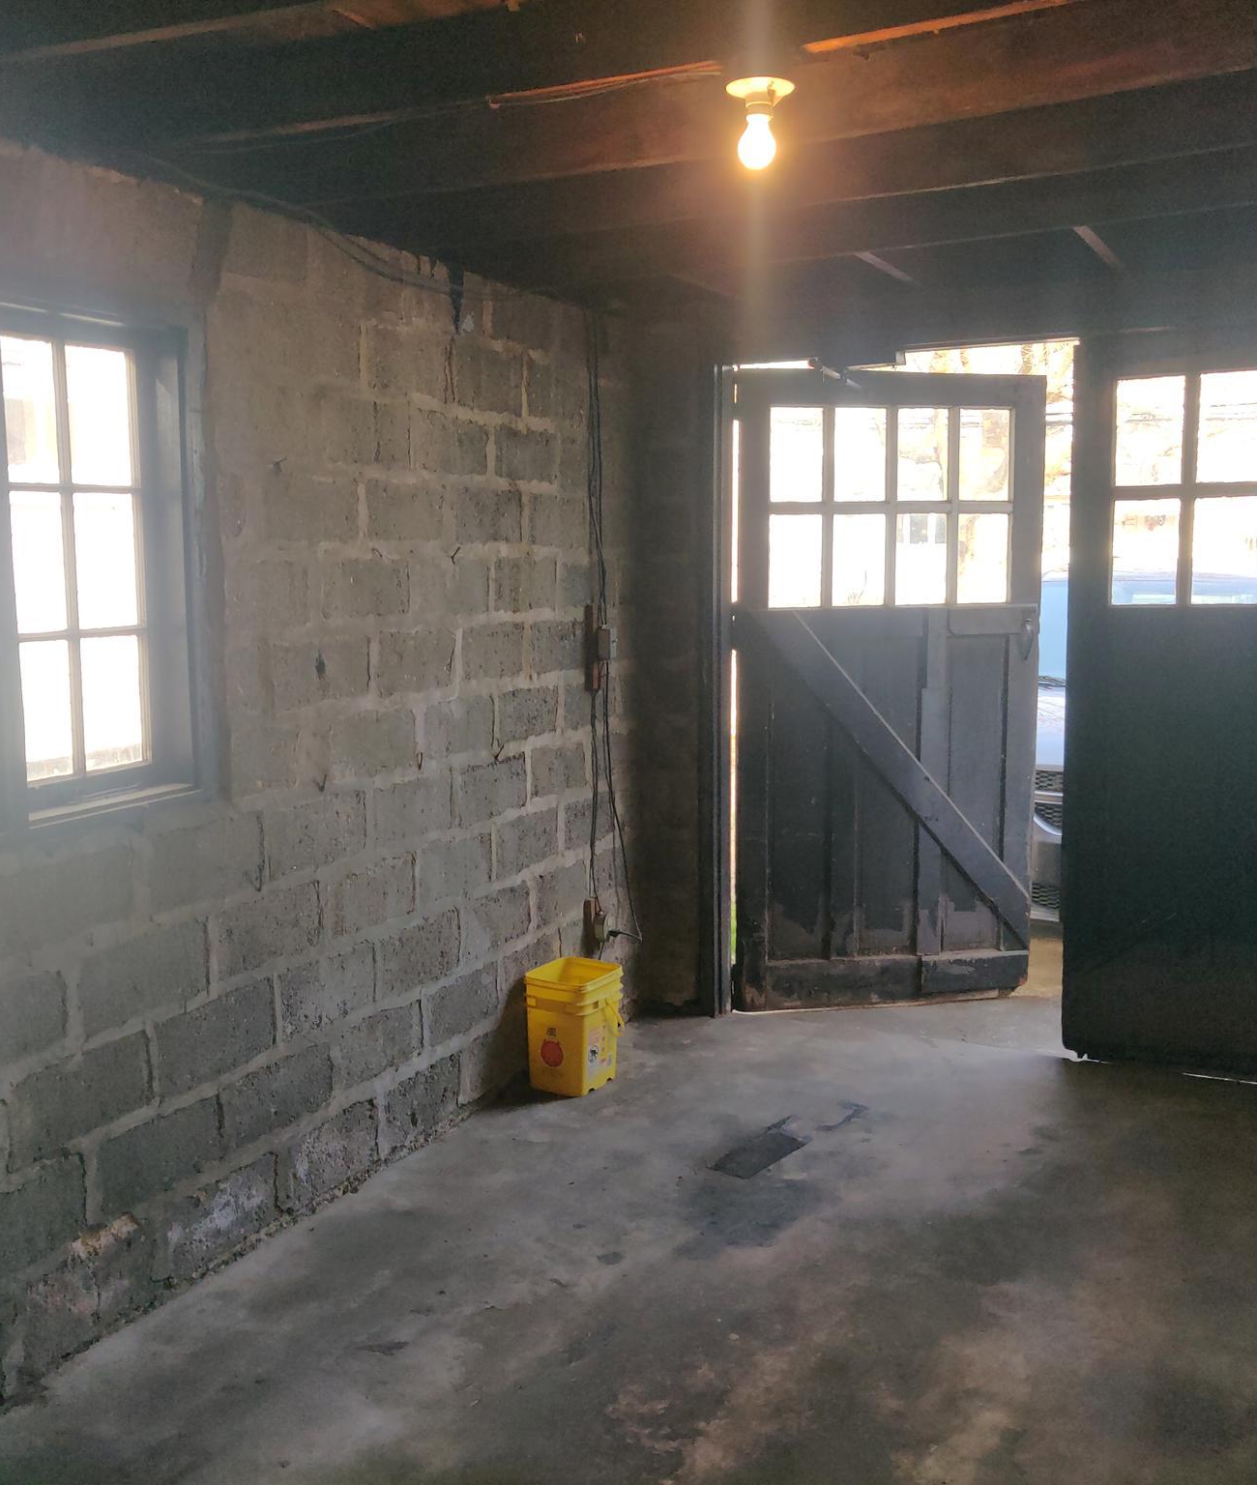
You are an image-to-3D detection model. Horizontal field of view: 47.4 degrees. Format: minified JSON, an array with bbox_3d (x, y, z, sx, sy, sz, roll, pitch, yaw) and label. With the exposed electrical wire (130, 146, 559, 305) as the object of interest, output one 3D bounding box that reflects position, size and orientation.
[{"bbox_3d":[-0.618,-1.277,3.728,0.080,0.130,1.800,3,8,27],"label":"exposed electrical wire"}]

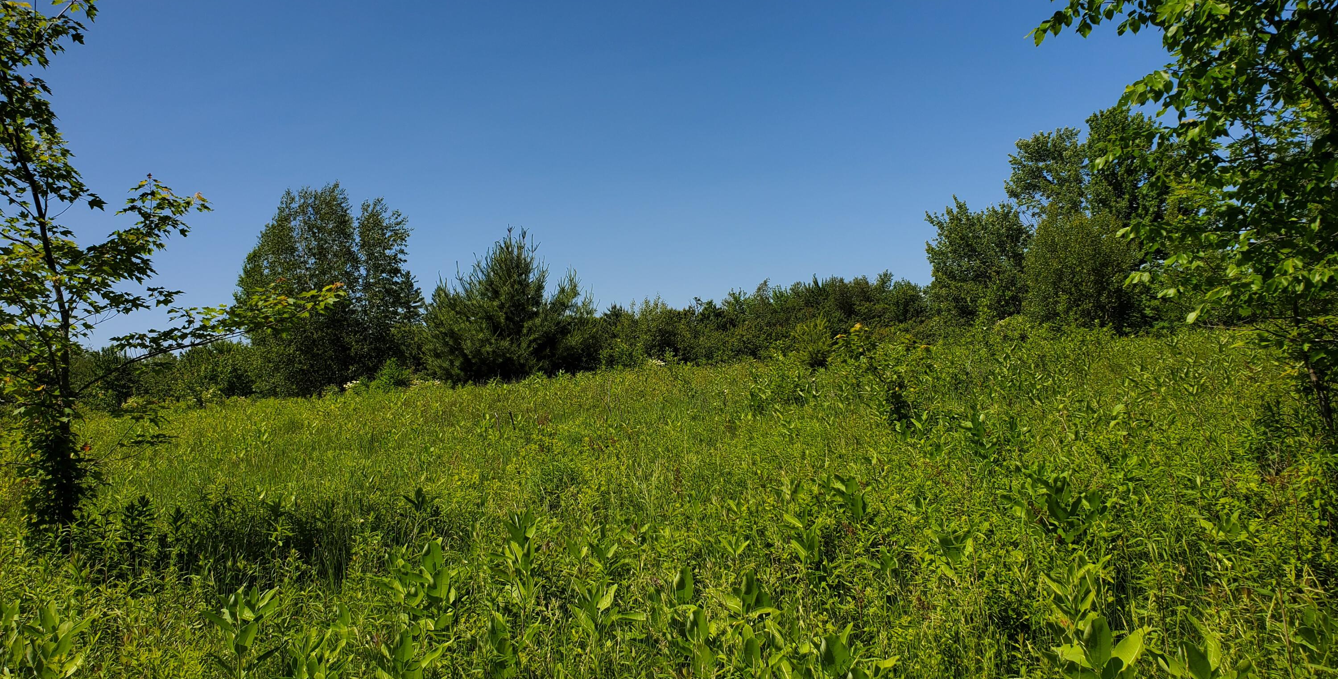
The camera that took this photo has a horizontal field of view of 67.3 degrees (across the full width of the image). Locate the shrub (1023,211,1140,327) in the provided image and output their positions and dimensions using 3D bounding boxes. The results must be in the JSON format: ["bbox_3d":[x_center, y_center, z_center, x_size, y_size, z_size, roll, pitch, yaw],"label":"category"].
[{"bbox_3d":[9.256,-1.451,22.500,2.750,2.800,2.600,0,-1,22],"label":"shrub"}]

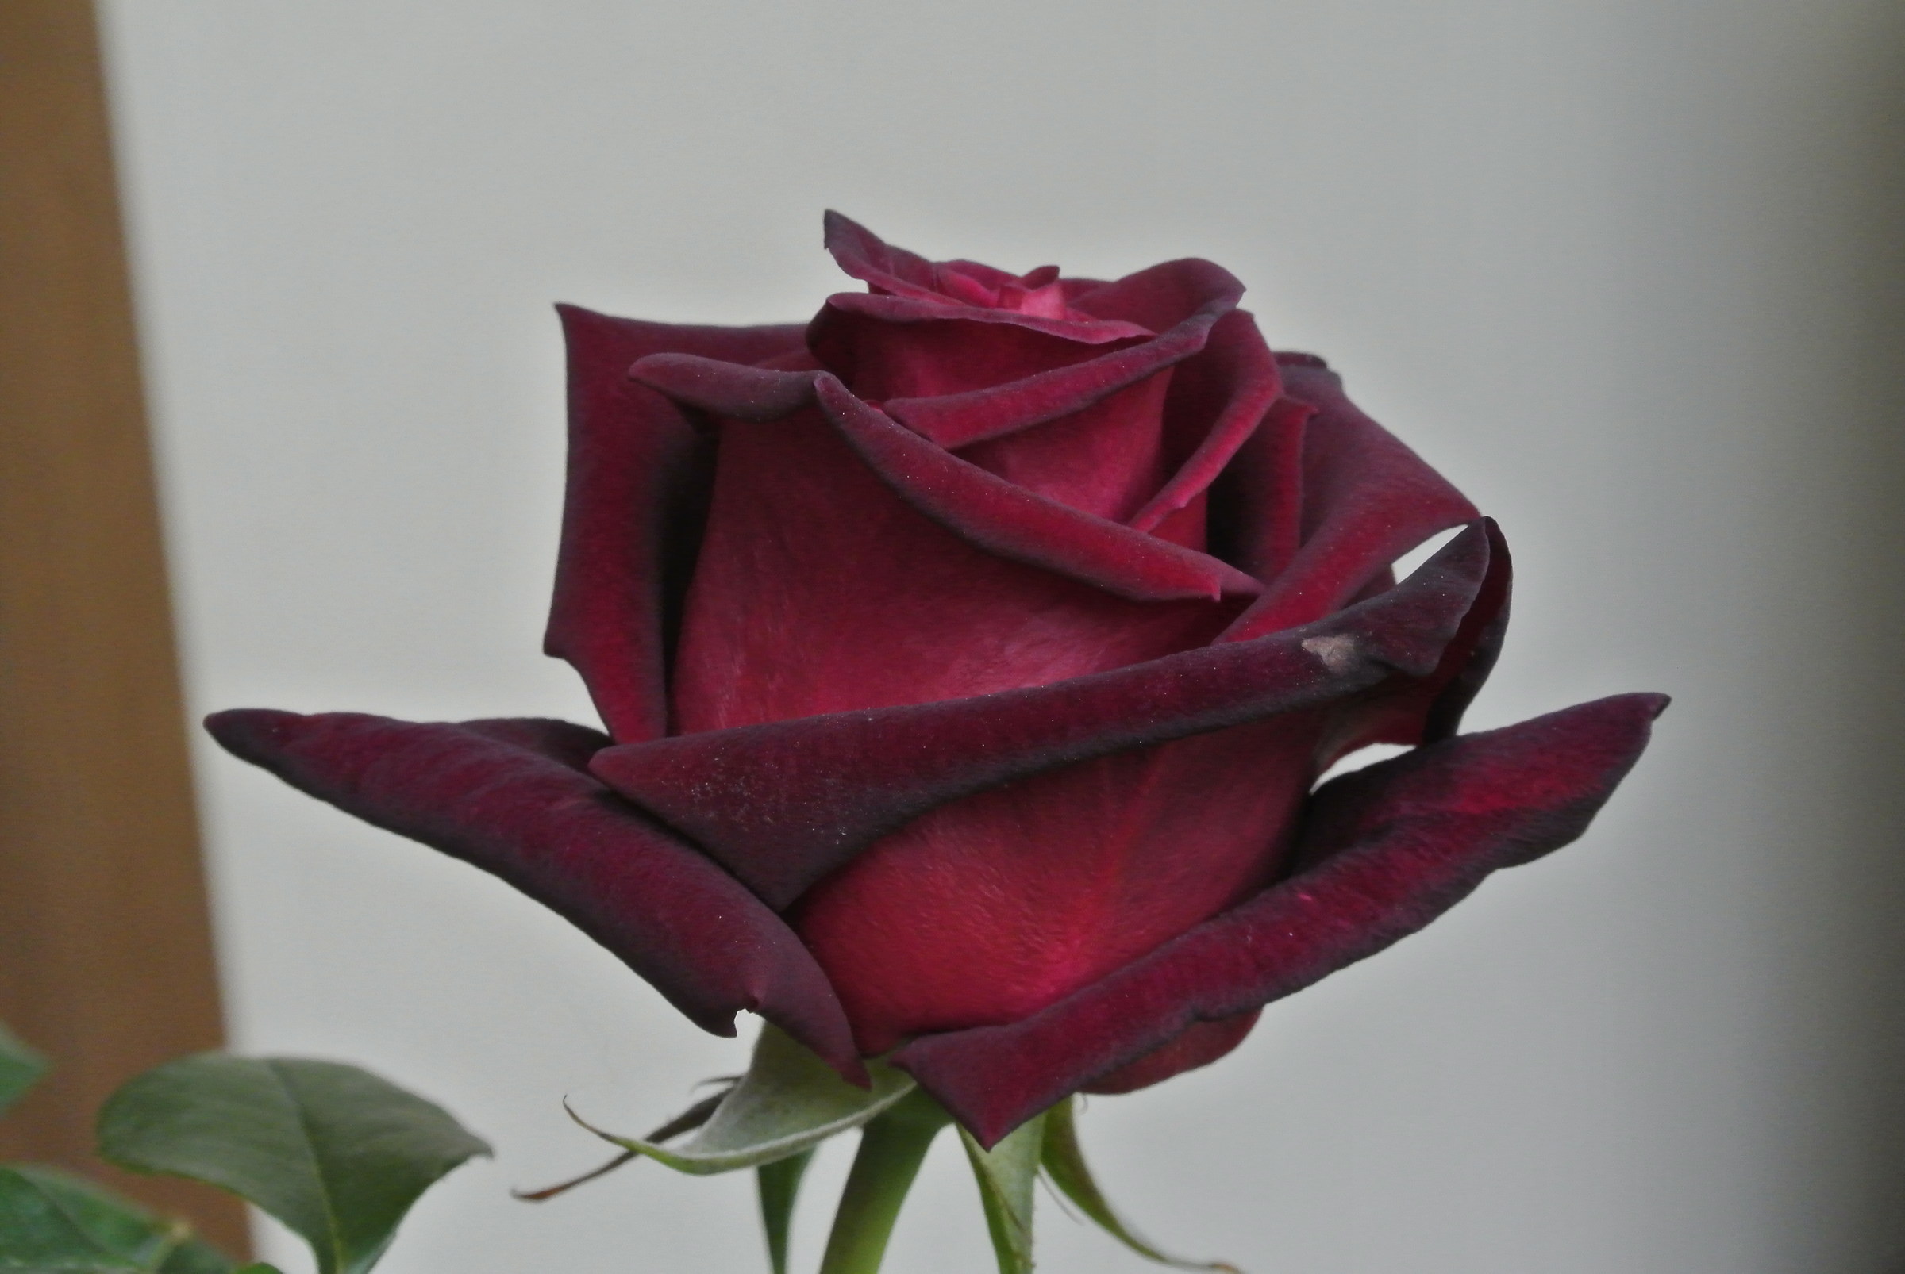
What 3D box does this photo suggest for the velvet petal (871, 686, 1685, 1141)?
[{"bbox_3d":[0.023,0.020,0.304,0.052,0.025,0.023,-13,21,-28],"label":"velvet petal"}]

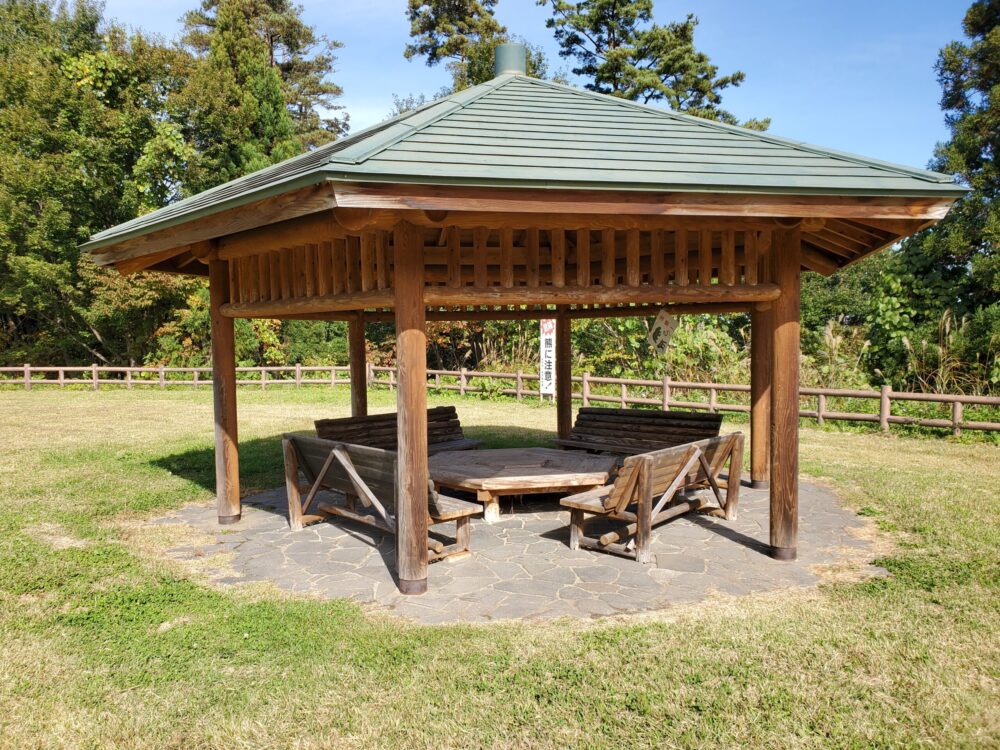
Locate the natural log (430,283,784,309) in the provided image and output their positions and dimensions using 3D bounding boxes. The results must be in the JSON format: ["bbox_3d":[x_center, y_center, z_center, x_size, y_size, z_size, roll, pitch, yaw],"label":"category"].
[{"bbox_3d":[0.769,-0.561,5.239,2.648,0.125,0.125,-2,3,-14],"label":"natural log"}]

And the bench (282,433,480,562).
[{"bbox_3d":[-1.045,0.964,6.243,0.734,0.848,1.798,-3,4,-42],"label":"bench"}]

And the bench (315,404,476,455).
[{"bbox_3d":[-1.099,0.838,8.685,0.727,0.782,1.928,1,3,40],"label":"bench"}]

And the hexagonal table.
[{"bbox_3d":[0.166,1.025,7.211,2.147,0.384,1.860,-1,3,-15],"label":"hexagonal table"}]

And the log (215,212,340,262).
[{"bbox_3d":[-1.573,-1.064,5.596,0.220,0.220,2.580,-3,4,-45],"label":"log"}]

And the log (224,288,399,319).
[{"bbox_3d":[-1.566,-0.567,5.885,0.125,0.125,2.638,-4,4,-44],"label":"log"}]

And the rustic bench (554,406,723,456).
[{"bbox_3d":[1.484,0.769,8.327,0.651,0.754,1.868,-3,4,-44],"label":"rustic bench"}]

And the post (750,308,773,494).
[{"bbox_3d":[2.815,0.033,8.095,0.193,2.370,0.193,0,3,19],"label":"post"}]

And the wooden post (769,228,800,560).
[{"bbox_3d":[2.080,0.149,5.466,0.199,2.370,0.199,0,3,21],"label":"wooden post"}]

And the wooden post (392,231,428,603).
[{"bbox_3d":[-0.561,0.201,4.780,0.188,2.370,0.188,-1,2,-7],"label":"wooden post"}]

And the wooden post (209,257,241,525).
[{"bbox_3d":[-2.465,0.137,6.724,0.193,2.370,0.193,-1,3,-20],"label":"wooden post"}]

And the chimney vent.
[{"bbox_3d":[0.105,-3.042,7.279,0.305,0.295,0.305,0,2,1],"label":"chimney vent"}]

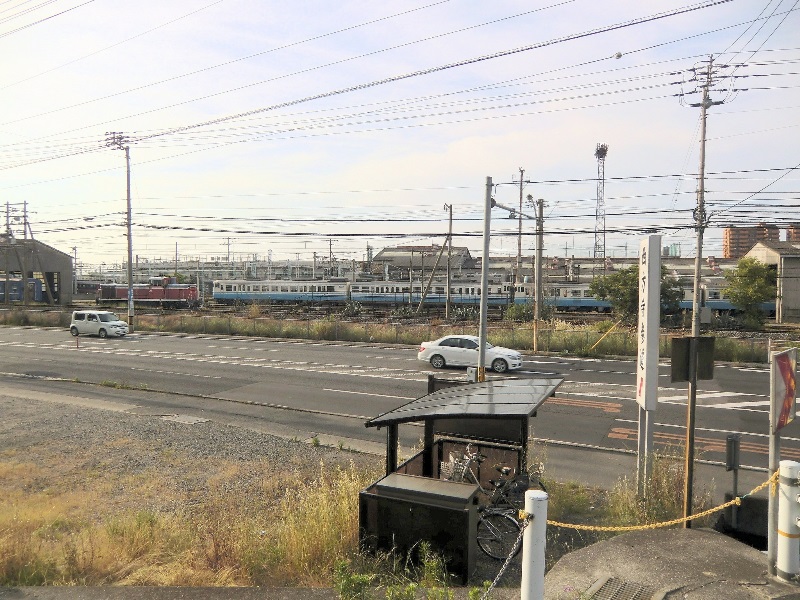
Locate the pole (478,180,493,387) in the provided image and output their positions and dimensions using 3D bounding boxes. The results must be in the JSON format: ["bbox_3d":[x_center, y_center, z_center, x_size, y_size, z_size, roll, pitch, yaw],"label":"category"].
[{"bbox_3d":[2.099,0.248,13.617,0.250,6.465,0.250,1,2,21],"label":"pole"}]

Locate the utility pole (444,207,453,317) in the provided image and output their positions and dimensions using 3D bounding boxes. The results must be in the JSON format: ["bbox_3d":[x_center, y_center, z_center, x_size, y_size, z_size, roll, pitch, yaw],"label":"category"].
[{"bbox_3d":[4.791,-3.588,53.905,0.600,11.323,0.400,1,2,21],"label":"utility pole"}]

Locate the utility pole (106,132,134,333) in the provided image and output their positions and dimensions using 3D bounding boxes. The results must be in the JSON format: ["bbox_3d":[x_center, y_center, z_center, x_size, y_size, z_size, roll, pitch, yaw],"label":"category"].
[{"bbox_3d":[-19.607,-4.710,39.264,1.500,14.151,0.900,1,2,21],"label":"utility pole"}]

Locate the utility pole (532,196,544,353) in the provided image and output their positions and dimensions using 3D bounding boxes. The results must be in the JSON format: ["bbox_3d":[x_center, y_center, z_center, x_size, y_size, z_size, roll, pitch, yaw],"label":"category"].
[{"bbox_3d":[7.749,-1.390,30.968,0.600,8.613,0.500,1,2,21],"label":"utility pole"}]

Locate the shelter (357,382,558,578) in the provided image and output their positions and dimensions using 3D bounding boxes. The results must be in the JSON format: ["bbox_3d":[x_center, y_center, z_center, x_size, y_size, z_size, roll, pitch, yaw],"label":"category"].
[{"bbox_3d":[1.055,2.545,8.772,2.450,2.200,3.300,1,2,23],"label":"shelter"}]

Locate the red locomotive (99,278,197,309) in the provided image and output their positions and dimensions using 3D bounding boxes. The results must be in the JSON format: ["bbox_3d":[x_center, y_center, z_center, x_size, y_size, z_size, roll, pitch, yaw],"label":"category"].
[{"bbox_3d":[-31.835,-0.819,70.079,13.600,3.960,2.900,1,2,11],"label":"red locomotive"}]

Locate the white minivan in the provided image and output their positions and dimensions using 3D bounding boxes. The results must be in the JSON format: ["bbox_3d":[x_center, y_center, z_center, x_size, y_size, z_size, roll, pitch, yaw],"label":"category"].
[{"bbox_3d":[-20.222,1.608,37.319,3.890,1.650,1.695,1,2,21],"label":"white minivan"}]

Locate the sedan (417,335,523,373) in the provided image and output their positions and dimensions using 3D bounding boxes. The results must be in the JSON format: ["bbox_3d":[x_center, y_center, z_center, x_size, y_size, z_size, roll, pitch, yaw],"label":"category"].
[{"bbox_3d":[3.274,2.357,25.197,4.620,1.450,1.780,1,2,18],"label":"sedan"}]

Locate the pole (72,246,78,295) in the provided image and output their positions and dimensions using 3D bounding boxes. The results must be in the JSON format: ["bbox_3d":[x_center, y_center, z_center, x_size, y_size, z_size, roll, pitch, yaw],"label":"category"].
[{"bbox_3d":[-64.287,-5.571,109.893,0.900,10.030,0.600,1,2,21],"label":"pole"}]

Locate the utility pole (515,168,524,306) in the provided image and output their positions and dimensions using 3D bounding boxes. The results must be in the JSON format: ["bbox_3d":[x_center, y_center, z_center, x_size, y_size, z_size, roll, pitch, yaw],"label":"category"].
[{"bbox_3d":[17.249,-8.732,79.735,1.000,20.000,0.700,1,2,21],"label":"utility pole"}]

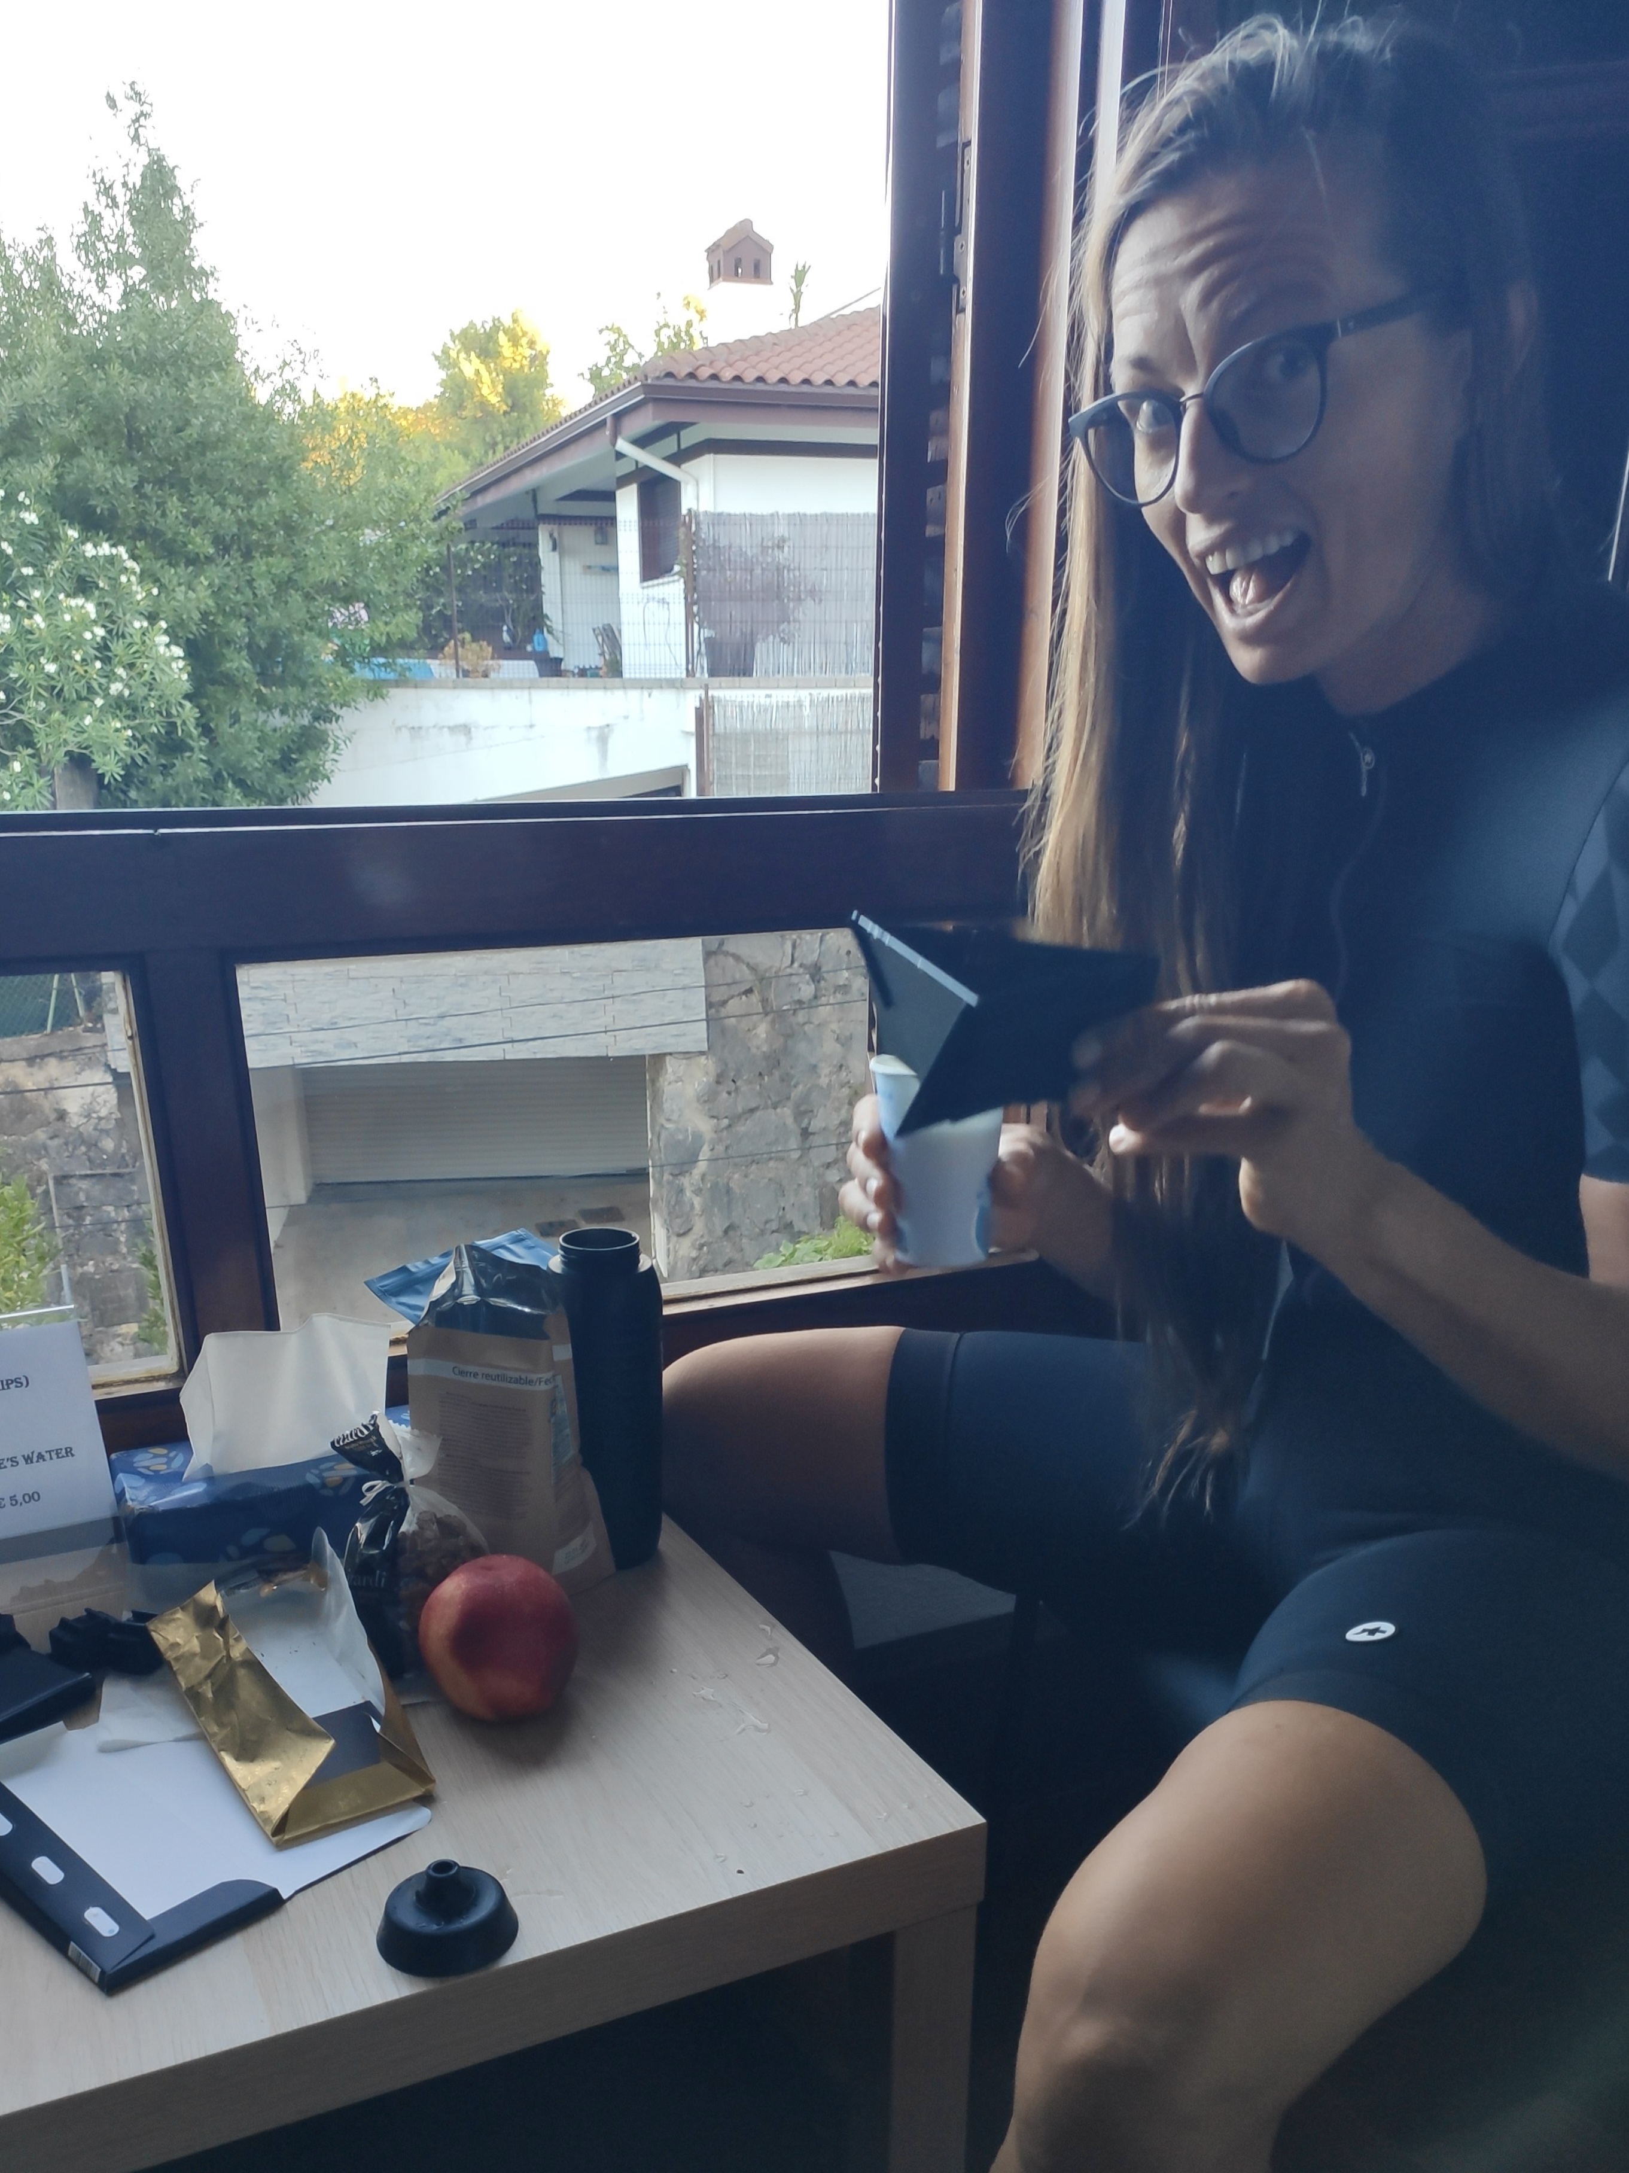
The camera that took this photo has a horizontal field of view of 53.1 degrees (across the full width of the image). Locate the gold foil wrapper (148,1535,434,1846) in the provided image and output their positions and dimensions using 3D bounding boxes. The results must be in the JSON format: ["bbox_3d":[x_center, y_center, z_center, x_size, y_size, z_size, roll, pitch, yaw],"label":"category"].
[{"bbox_3d":[-0.290,0.325,0.889,0.105,0.058,0.195,-7,15,-31],"label":"gold foil wrapper"}]

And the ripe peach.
[{"bbox_3d":[-0.178,0.310,0.916,0.087,0.087,0.087,0,13,0],"label":"ripe peach"}]

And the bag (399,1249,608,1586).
[{"bbox_3d":[-0.195,0.209,1.061,0.113,0.218,0.066,3,13,12],"label":"bag"}]

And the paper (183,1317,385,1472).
[{"bbox_3d":[-0.360,0.210,1.115,0.138,0.102,0.045,-4,14,-20],"label":"paper"}]

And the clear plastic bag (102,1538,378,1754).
[{"bbox_3d":[-0.356,0.339,1.015,0.155,0.050,0.135,-4,12,-22],"label":"clear plastic bag"}]

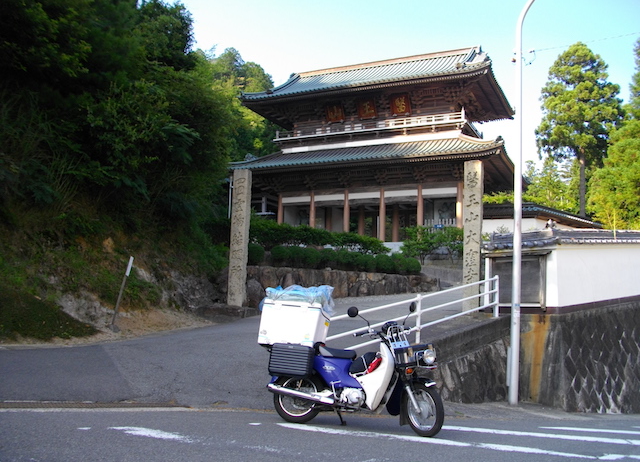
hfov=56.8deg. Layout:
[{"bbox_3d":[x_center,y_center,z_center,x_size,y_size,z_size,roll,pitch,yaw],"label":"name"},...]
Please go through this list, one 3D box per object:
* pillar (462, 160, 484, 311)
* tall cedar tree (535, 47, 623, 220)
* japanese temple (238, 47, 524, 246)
[{"bbox_3d":[3.243,0.106,12.500,0.335,3.181,0.335,-1,-6,22],"label":"pillar"},{"bbox_3d":[24.125,-8.878,55.000,7.995,17.478,7.995,1,-6,0],"label":"tall cedar tree"},{"bbox_3d":[4.528,-5.721,43.270,18.706,14.090,11.757,-1,-6,25],"label":"japanese temple"}]

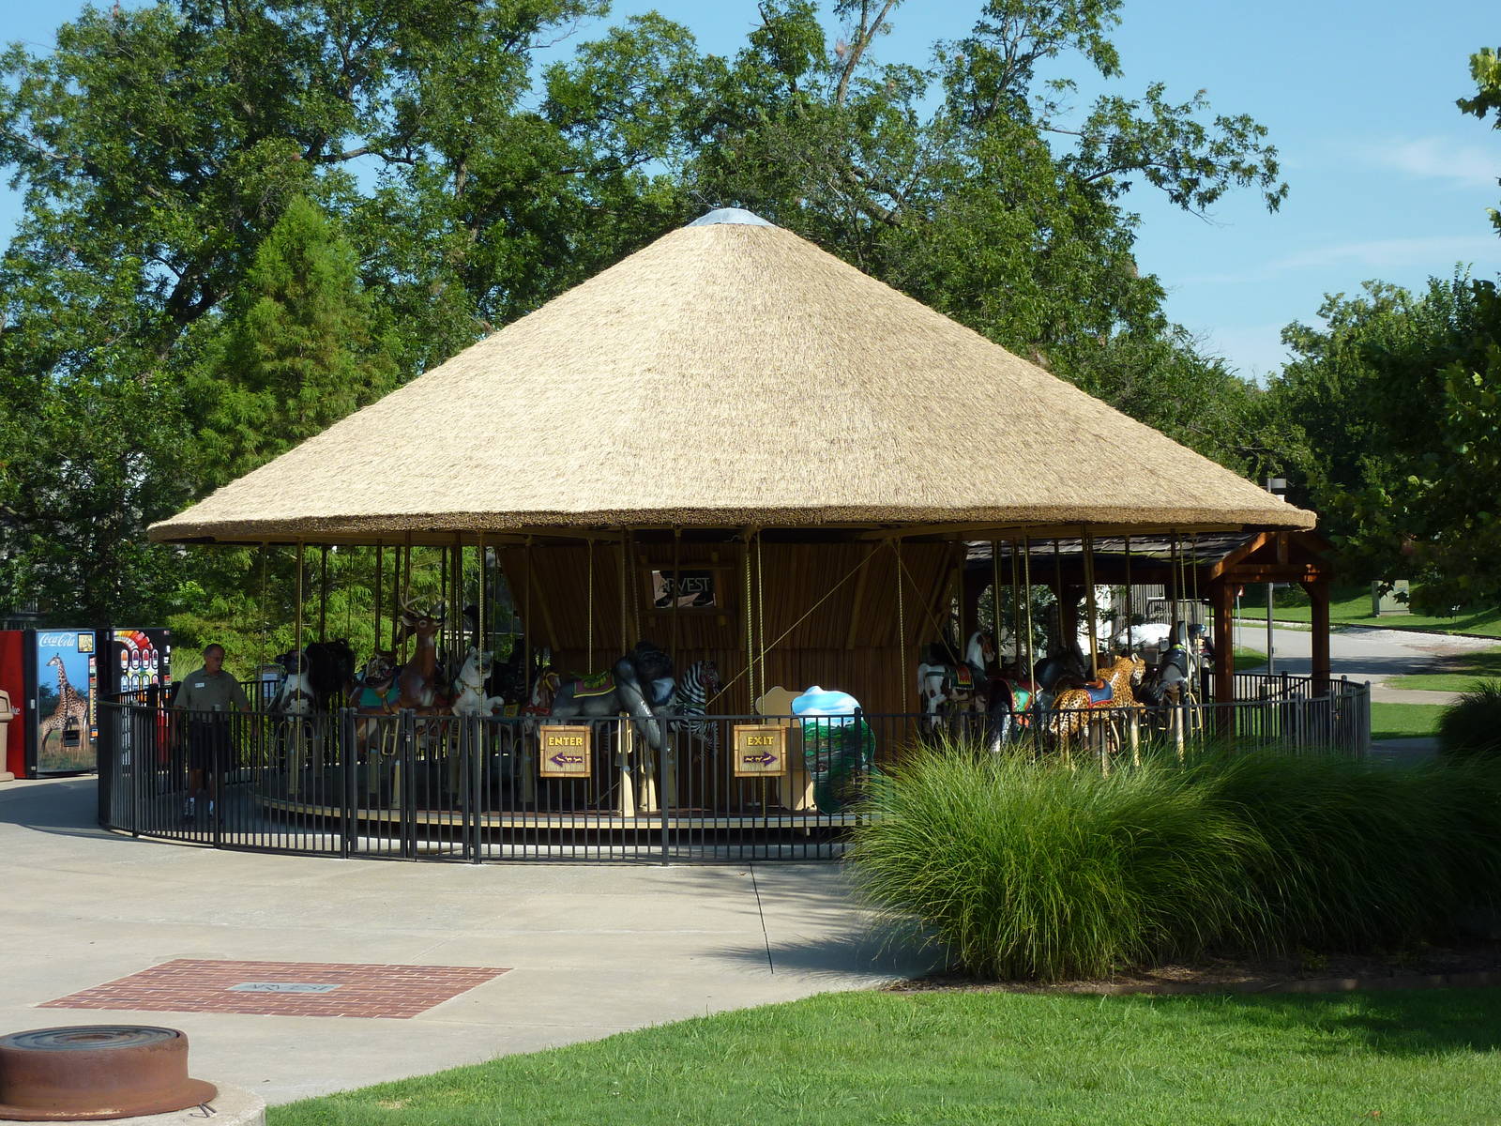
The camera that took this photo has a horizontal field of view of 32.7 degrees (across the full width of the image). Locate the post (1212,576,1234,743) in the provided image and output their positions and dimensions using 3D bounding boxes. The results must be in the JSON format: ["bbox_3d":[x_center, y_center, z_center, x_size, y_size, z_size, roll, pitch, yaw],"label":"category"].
[{"bbox_3d":[5.849,1.407,31.474,0.190,2.450,0.190,0,-1,-35],"label":"post"}]

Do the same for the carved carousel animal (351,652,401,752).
[{"bbox_3d":[-3.747,1.390,25.584,0.480,0.980,1.150,0,-1,-37],"label":"carved carousel animal"}]

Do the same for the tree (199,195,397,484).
[{"bbox_3d":[-7.064,-1.443,40.023,4.200,8.600,4.200,0,-1,0],"label":"tree"}]

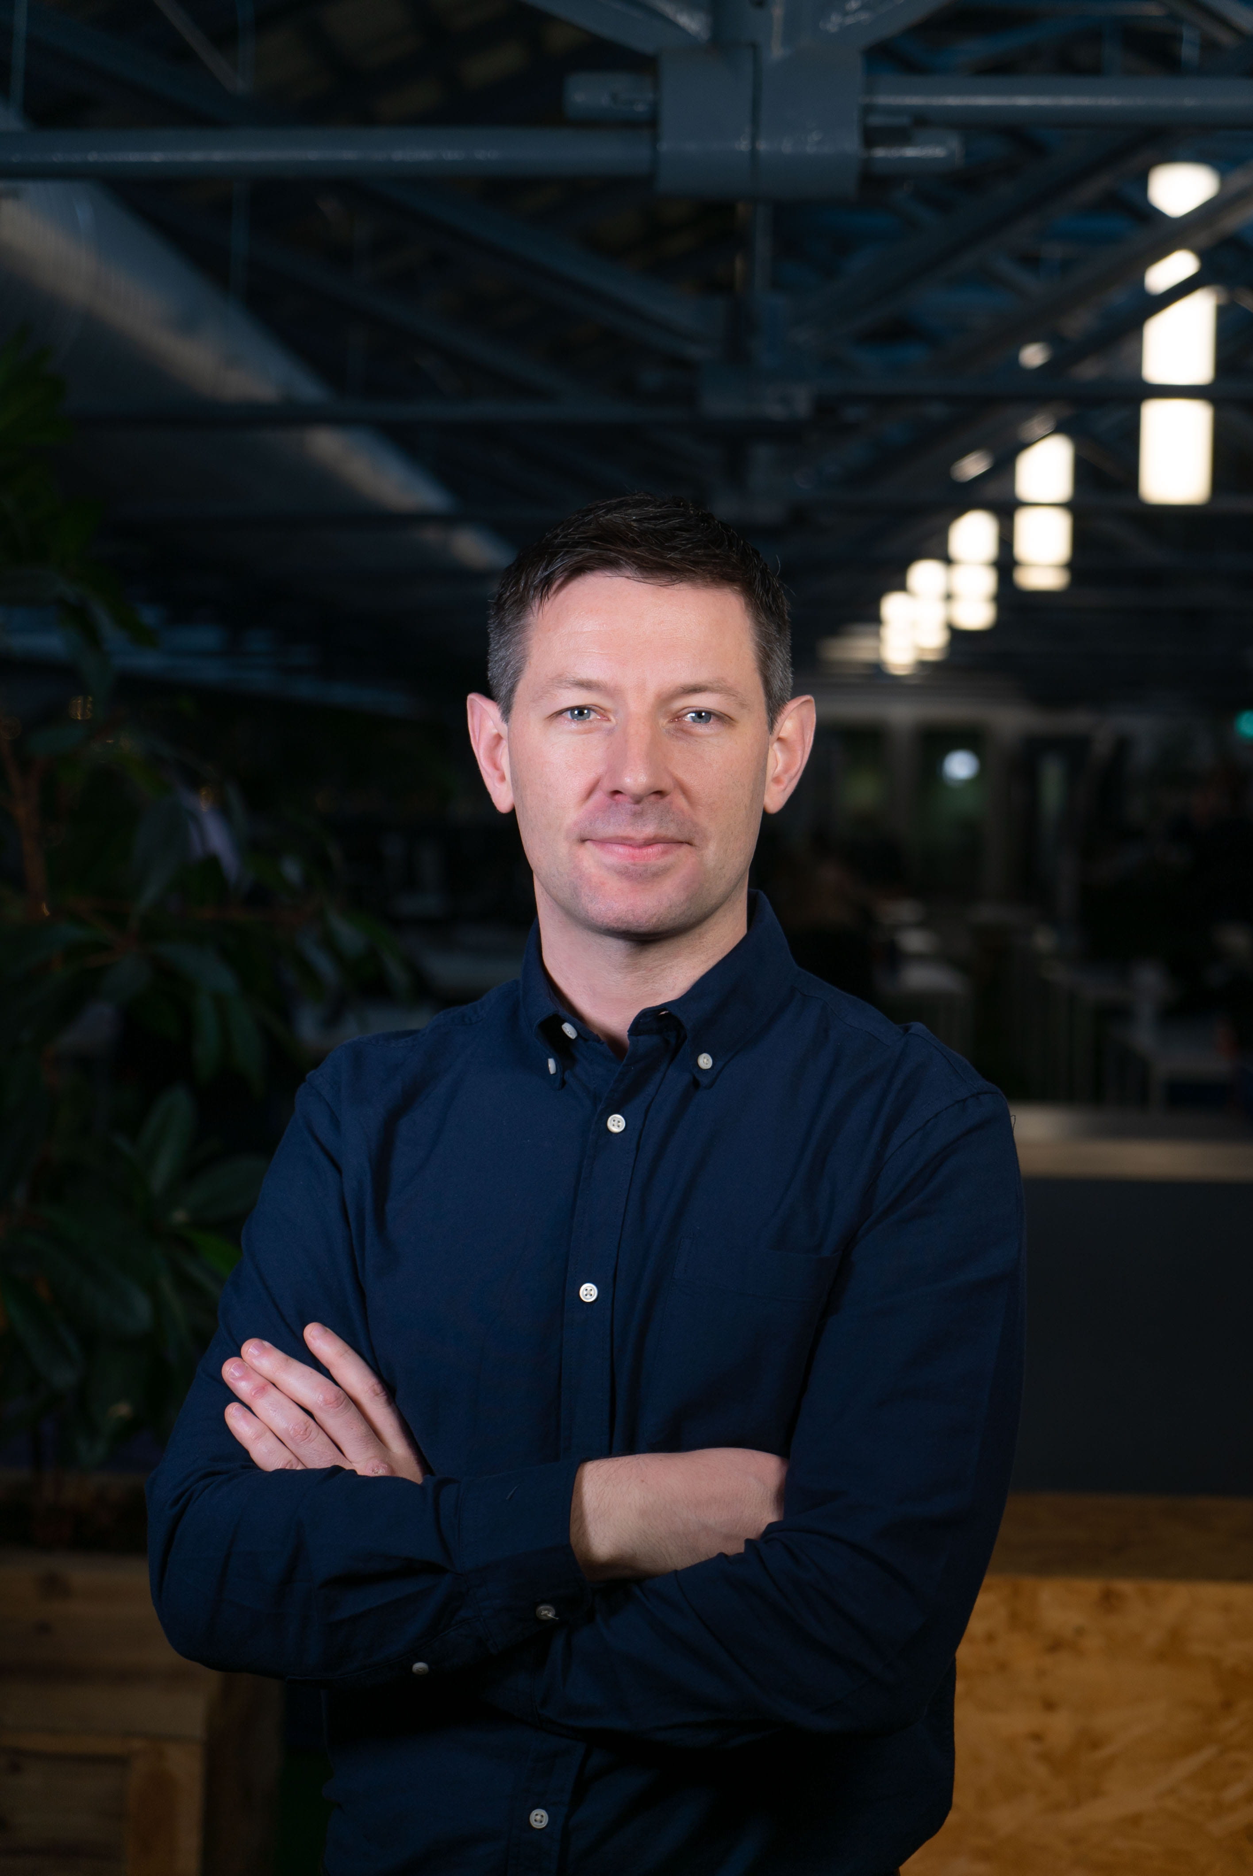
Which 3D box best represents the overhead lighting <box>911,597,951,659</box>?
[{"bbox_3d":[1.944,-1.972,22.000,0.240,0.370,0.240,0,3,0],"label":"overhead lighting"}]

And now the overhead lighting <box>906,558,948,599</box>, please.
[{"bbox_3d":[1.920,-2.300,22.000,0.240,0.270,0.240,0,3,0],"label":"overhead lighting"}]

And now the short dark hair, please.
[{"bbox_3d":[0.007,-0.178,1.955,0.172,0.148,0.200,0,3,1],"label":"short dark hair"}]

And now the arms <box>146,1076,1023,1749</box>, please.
[{"bbox_3d":[-0.019,0.250,1.870,0.485,0.355,0.330,1,3,13],"label":"arms"}]

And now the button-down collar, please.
[{"bbox_3d":[0.018,0.028,1.945,0.158,0.110,0.165,1,3,14],"label":"button-down collar"}]

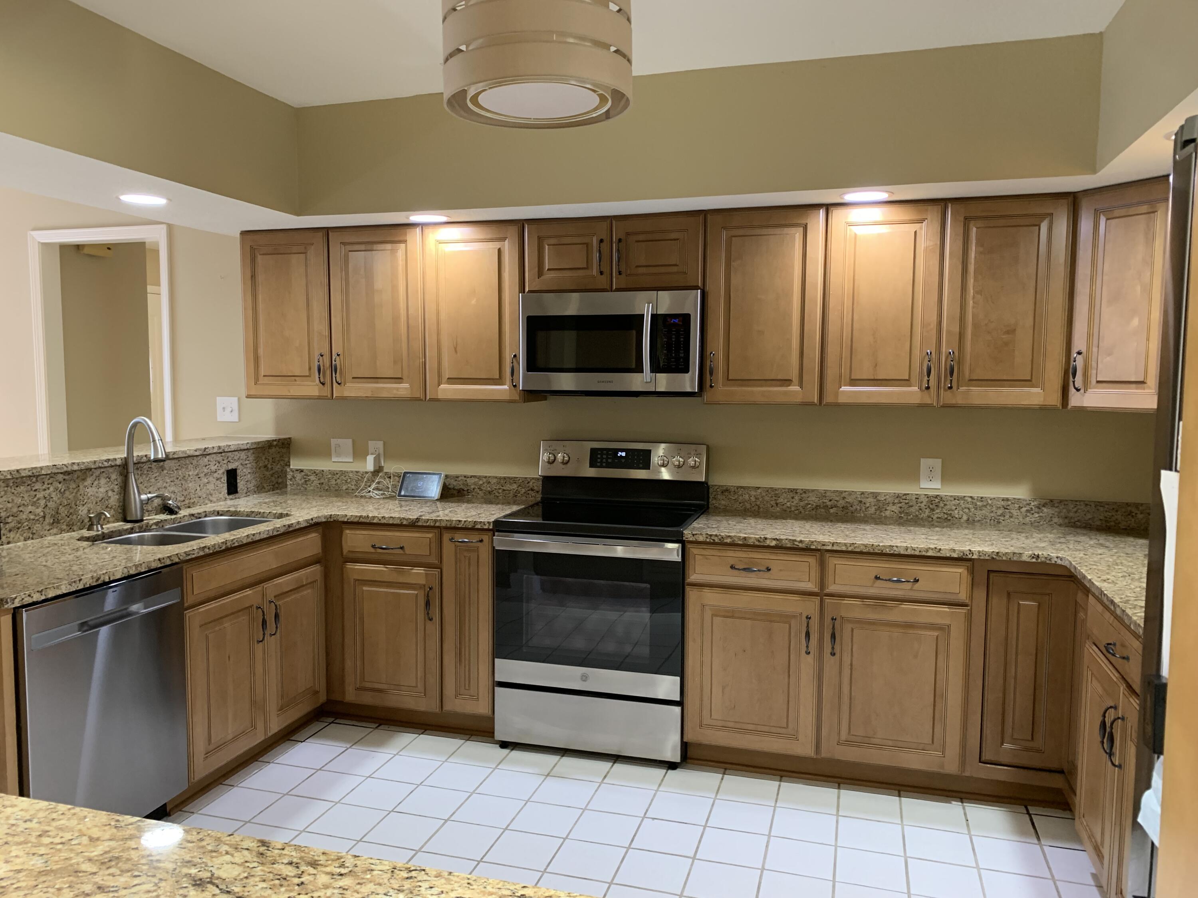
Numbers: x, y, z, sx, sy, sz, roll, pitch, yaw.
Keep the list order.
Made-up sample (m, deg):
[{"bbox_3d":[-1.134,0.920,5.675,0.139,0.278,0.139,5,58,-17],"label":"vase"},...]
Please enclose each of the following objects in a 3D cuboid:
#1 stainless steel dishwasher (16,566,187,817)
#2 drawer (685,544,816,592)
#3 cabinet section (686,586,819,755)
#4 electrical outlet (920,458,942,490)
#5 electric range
[{"bbox_3d":[-1.756,0.820,2.846,0.600,0.835,0.605,2,5,16],"label":"stainless steel dishwasher"},{"bbox_3d":[0.629,0.416,3.523,0.484,0.145,0.496,2,5,16],"label":"drawer"},{"bbox_3d":[0.625,0.793,3.535,0.488,0.591,0.520,2,5,16],"label":"cabinet section"},{"bbox_3d":[1.372,0.104,3.721,0.079,0.122,0.012,2,5,16],"label":"electrical outlet"},{"bbox_3d":[0.025,0.587,3.730,0.757,1.193,0.685,2,5,16],"label":"electric range"}]

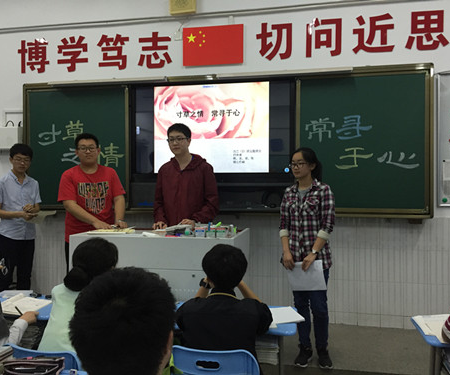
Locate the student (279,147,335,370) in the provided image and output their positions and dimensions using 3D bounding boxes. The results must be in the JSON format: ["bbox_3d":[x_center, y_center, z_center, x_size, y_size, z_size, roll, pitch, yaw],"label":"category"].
[{"bbox_3d":[0.606,0.499,3.088,0.410,1.586,0.290,0,1,21],"label":"student"}]

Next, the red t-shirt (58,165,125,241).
[{"bbox_3d":[-1.060,0.132,3.350,0.540,0.640,0.300,0,1,-24],"label":"red t-shirt"}]

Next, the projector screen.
[{"bbox_3d":[-0.142,-0.575,4.096,1.153,0.866,0.050,0,1,11],"label":"projector screen"}]

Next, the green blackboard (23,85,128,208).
[{"bbox_3d":[-1.543,-0.417,4.319,1.190,1.278,0.060,0,1,11],"label":"green blackboard"}]

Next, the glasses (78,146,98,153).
[{"bbox_3d":[-1.083,-0.297,3.300,0.148,0.046,0.138,0,1,-18],"label":"glasses"}]

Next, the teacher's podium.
[{"bbox_3d":[-0.416,0.865,2.951,1.070,1.107,0.630,0,1,11],"label":"teacher's podium"}]

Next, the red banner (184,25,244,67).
[{"bbox_3d":[-0.117,-1.393,4.114,0.603,0.375,0.020,0,1,11],"label":"red banner"}]

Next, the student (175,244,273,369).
[{"bbox_3d":[0.003,0.840,1.846,0.440,1.181,0.560,0,1,11],"label":"student"}]

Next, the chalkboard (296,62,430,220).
[{"bbox_3d":[1.249,-0.402,3.777,1.173,1.337,0.060,0,1,11],"label":"chalkboard"}]

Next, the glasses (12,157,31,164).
[{"bbox_3d":[-1.700,-0.226,3.500,0.145,0.048,0.135,0,15,-38],"label":"glasses"}]

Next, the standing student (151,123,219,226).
[{"bbox_3d":[-0.322,0.386,3.369,0.530,1.806,0.370,0,1,12],"label":"standing student"}]

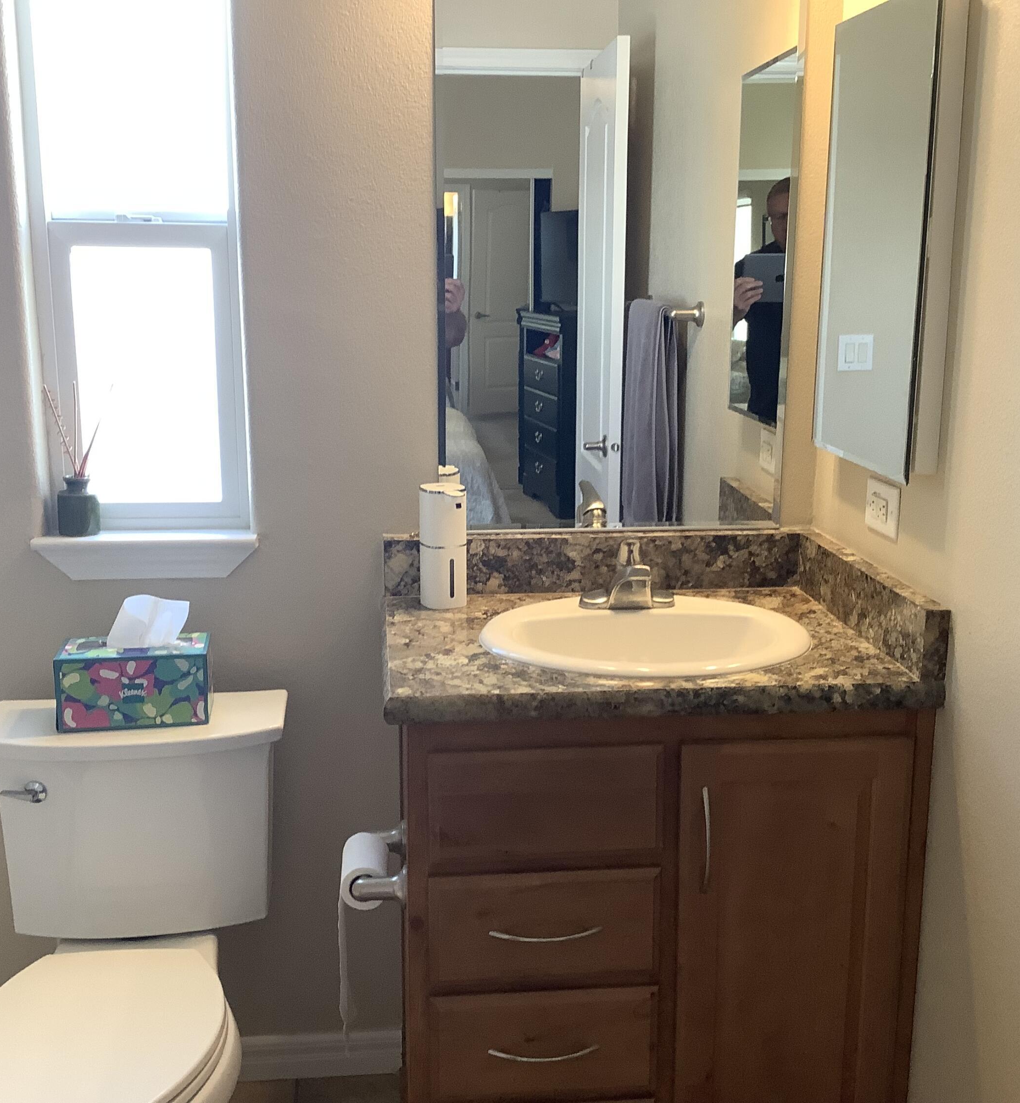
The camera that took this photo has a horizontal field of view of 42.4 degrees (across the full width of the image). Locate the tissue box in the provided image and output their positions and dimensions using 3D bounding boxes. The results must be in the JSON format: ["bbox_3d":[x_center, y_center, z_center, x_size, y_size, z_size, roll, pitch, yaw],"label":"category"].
[{"bbox_3d":[-0.582,0.202,2.057,0.223,0.113,0.125,-2,12,-9],"label":"tissue box"}]

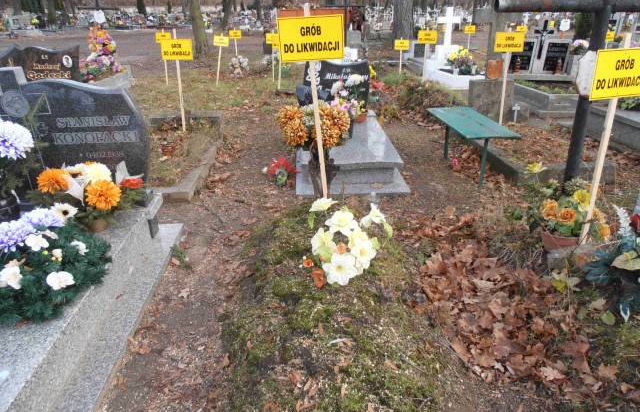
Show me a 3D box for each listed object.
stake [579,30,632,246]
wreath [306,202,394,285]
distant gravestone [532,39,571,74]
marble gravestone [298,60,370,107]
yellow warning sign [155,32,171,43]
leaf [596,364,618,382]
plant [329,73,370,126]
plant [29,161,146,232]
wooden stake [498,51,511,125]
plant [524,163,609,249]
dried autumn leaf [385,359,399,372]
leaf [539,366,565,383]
[{"bbox_3d":[1.704,-0.345,2.658,0.042,1.285,0.030,11,26,28],"label":"stake"},{"bbox_3d":[0.140,0.183,2.350,0.420,0.240,0.430,-1,24,-3],"label":"wreath"},{"bbox_3d":[4.193,-2.690,7.985,0.530,0.620,0.120,-2,23,-3],"label":"distant gravestone"},{"bbox_3d":[0.187,-1.436,5.180,0.760,0.600,0.100,-1,24,-3],"label":"marble gravestone"},{"bbox_3d":[-3.804,-4.087,10.800,0.380,0.245,0.020,0,24,-2],"label":"yellow warning sign"},{"bbox_3d":[1.283,0.748,1.980,0.085,0.025,0.085,-1,24,-3],"label":"leaf"},{"bbox_3d":[0.321,-1.162,4.820,0.380,0.460,0.320,-1,24,-3],"label":"plant"},{"bbox_3d":[-1.372,-0.056,2.630,0.540,0.340,0.320,-1,24,-3],"label":"plant"},{"bbox_3d":[2.535,-1.698,6.071,0.040,1.263,0.030,-3,23,3],"label":"wooden stake"},{"bbox_3d":[1.570,0.010,2.831,0.540,0.520,0.420,1,23,4],"label":"plant"},{"bbox_3d":[0.274,0.612,1.701,0.025,0.012,0.075,-13,26,-27],"label":"dried autumn leaf"},{"bbox_3d":[0.951,0.686,1.807,0.100,0.020,0.070,11,26,25],"label":"leaf"}]

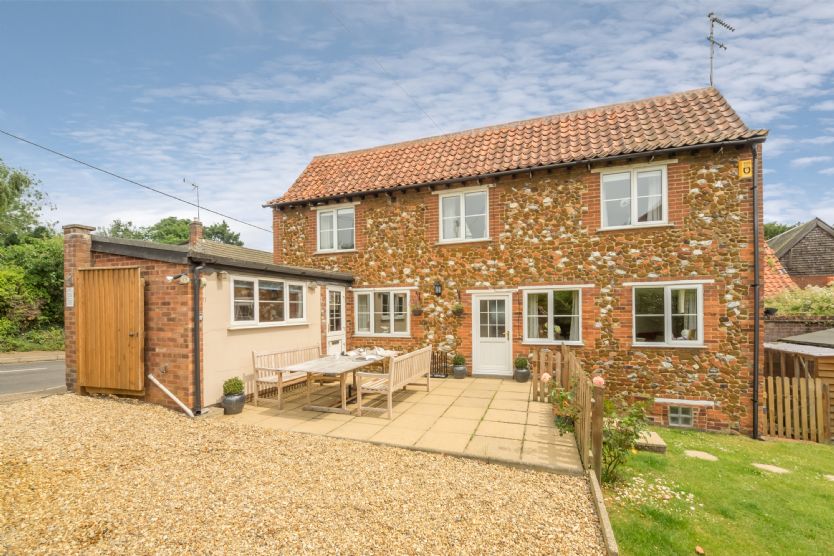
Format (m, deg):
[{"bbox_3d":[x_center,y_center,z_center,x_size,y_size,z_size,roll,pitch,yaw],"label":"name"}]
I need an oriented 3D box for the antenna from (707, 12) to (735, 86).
[{"bbox_3d":[7.750,-5.780,8.250,1.000,1.750,0.360,1,-3,-22],"label":"antenna"}]

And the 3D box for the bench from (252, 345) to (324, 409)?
[{"bbox_3d":[-2.060,1.687,5.850,0.580,0.890,1.570,-1,-3,21],"label":"bench"}]

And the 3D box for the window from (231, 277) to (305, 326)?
[{"bbox_3d":[-2.730,0.455,6.200,0.120,0.860,1.800,-1,-3,21],"label":"window"}]

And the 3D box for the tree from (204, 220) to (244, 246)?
[{"bbox_3d":[-18.000,-0.460,30.000,5.000,9.800,5.000,1,-3,-18],"label":"tree"}]

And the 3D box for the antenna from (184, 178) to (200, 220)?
[{"bbox_3d":[-10.830,-3.780,15.550,0.400,2.050,1.000,-1,-3,5],"label":"antenna"}]

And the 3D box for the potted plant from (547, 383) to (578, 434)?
[{"bbox_3d":[1.930,1.744,4.300,0.350,0.600,0.350,-1,-3,21],"label":"potted plant"}]

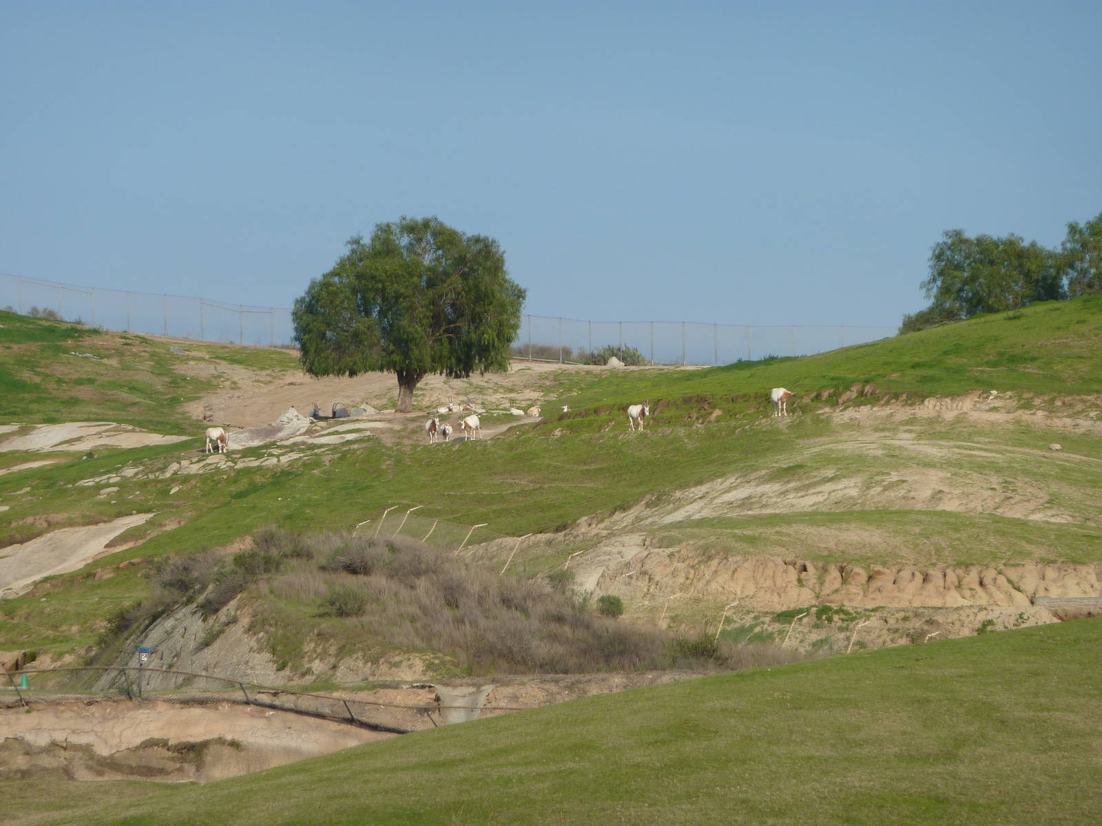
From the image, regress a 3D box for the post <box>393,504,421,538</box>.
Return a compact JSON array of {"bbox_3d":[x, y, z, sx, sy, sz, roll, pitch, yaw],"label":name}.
[{"bbox_3d":[-5.696,4.327,375.000,0.400,1.700,0.070,30,0,-16],"label":"post"}]

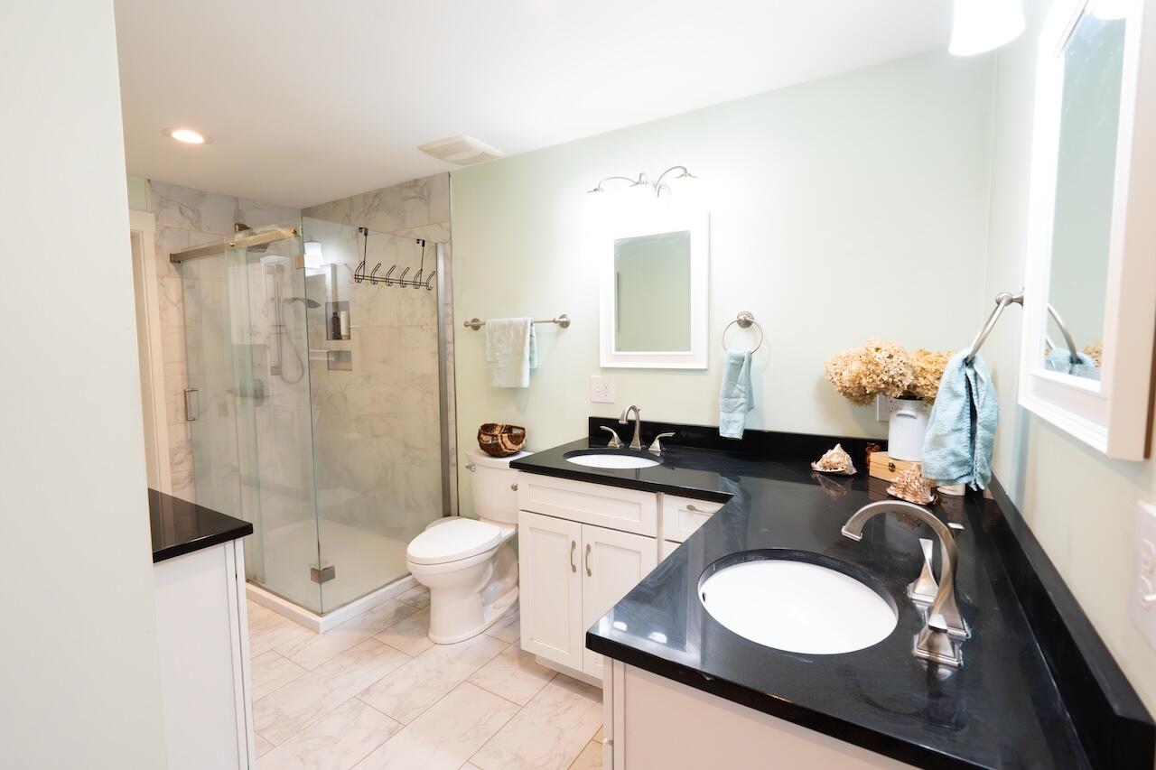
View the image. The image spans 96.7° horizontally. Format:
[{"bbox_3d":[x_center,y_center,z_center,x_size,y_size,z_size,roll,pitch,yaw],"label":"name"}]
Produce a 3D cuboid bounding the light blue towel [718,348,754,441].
[{"bbox_3d":[0.657,0.042,2.132,0.135,0.360,0.085,2,5,32],"label":"light blue towel"}]

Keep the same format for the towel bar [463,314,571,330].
[{"bbox_3d":[-0.353,-0.339,2.798,0.698,0.069,0.089,2,5,32],"label":"towel bar"}]

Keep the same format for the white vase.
[{"bbox_3d":[1.117,0.144,1.736,0.116,0.212,0.116,2,5,32],"label":"white vase"}]

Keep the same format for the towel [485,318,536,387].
[{"bbox_3d":[-0.374,-0.171,2.788,0.305,0.378,0.075,2,5,32],"label":"towel"}]

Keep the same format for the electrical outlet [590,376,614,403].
[{"bbox_3d":[0.121,0.023,2.544,0.130,0.131,0.008,2,5,32],"label":"electrical outlet"}]

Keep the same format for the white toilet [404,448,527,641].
[{"bbox_3d":[-0.557,0.790,2.625,0.450,0.789,0.735,2,5,32],"label":"white toilet"}]

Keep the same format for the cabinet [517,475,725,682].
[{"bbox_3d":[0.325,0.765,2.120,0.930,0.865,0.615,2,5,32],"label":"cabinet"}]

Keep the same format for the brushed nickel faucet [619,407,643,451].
[{"bbox_3d":[0.238,0.190,2.262,0.060,0.202,0.190,2,5,32],"label":"brushed nickel faucet"}]

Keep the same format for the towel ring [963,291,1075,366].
[{"bbox_3d":[0.881,-0.129,1.082,0.100,0.170,0.160,2,5,32],"label":"towel ring"}]

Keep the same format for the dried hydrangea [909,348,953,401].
[{"bbox_3d":[1.176,-0.035,1.697,0.160,0.175,0.160,2,5,32],"label":"dried hydrangea"}]

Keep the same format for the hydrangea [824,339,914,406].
[{"bbox_3d":[1.019,-0.046,1.795,0.255,0.200,0.200,2,5,32],"label":"hydrangea"}]

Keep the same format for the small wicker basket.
[{"bbox_3d":[-0.406,0.305,2.746,0.250,0.150,0.250,-1,5,0],"label":"small wicker basket"}]

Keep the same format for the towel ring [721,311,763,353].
[{"bbox_3d":[0.698,-0.211,2.156,0.168,0.193,0.062,2,5,32],"label":"towel ring"}]

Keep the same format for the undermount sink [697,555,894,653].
[{"bbox_3d":[0.408,0.486,0.980,0.350,0.160,0.430,2,5,32],"label":"undermount sink"}]

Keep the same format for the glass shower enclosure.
[{"bbox_3d":[-1.665,0.122,3.200,1.495,1.930,0.862,2,5,32],"label":"glass shower enclosure"}]

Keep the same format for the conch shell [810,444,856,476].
[{"bbox_3d":[0.955,0.269,1.912,0.154,0.102,0.110,2,5,32],"label":"conch shell"}]

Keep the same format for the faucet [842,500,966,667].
[{"bbox_3d":[0.568,0.303,0.895,0.188,0.206,0.360,2,5,32],"label":"faucet"}]

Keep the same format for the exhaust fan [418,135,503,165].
[{"bbox_3d":[-0.599,-1.195,2.653,0.295,0.032,0.295,2,5,32],"label":"exhaust fan"}]

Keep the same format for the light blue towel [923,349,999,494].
[{"bbox_3d":[0.832,0.077,1.118,0.125,0.295,0.130,2,5,32],"label":"light blue towel"}]

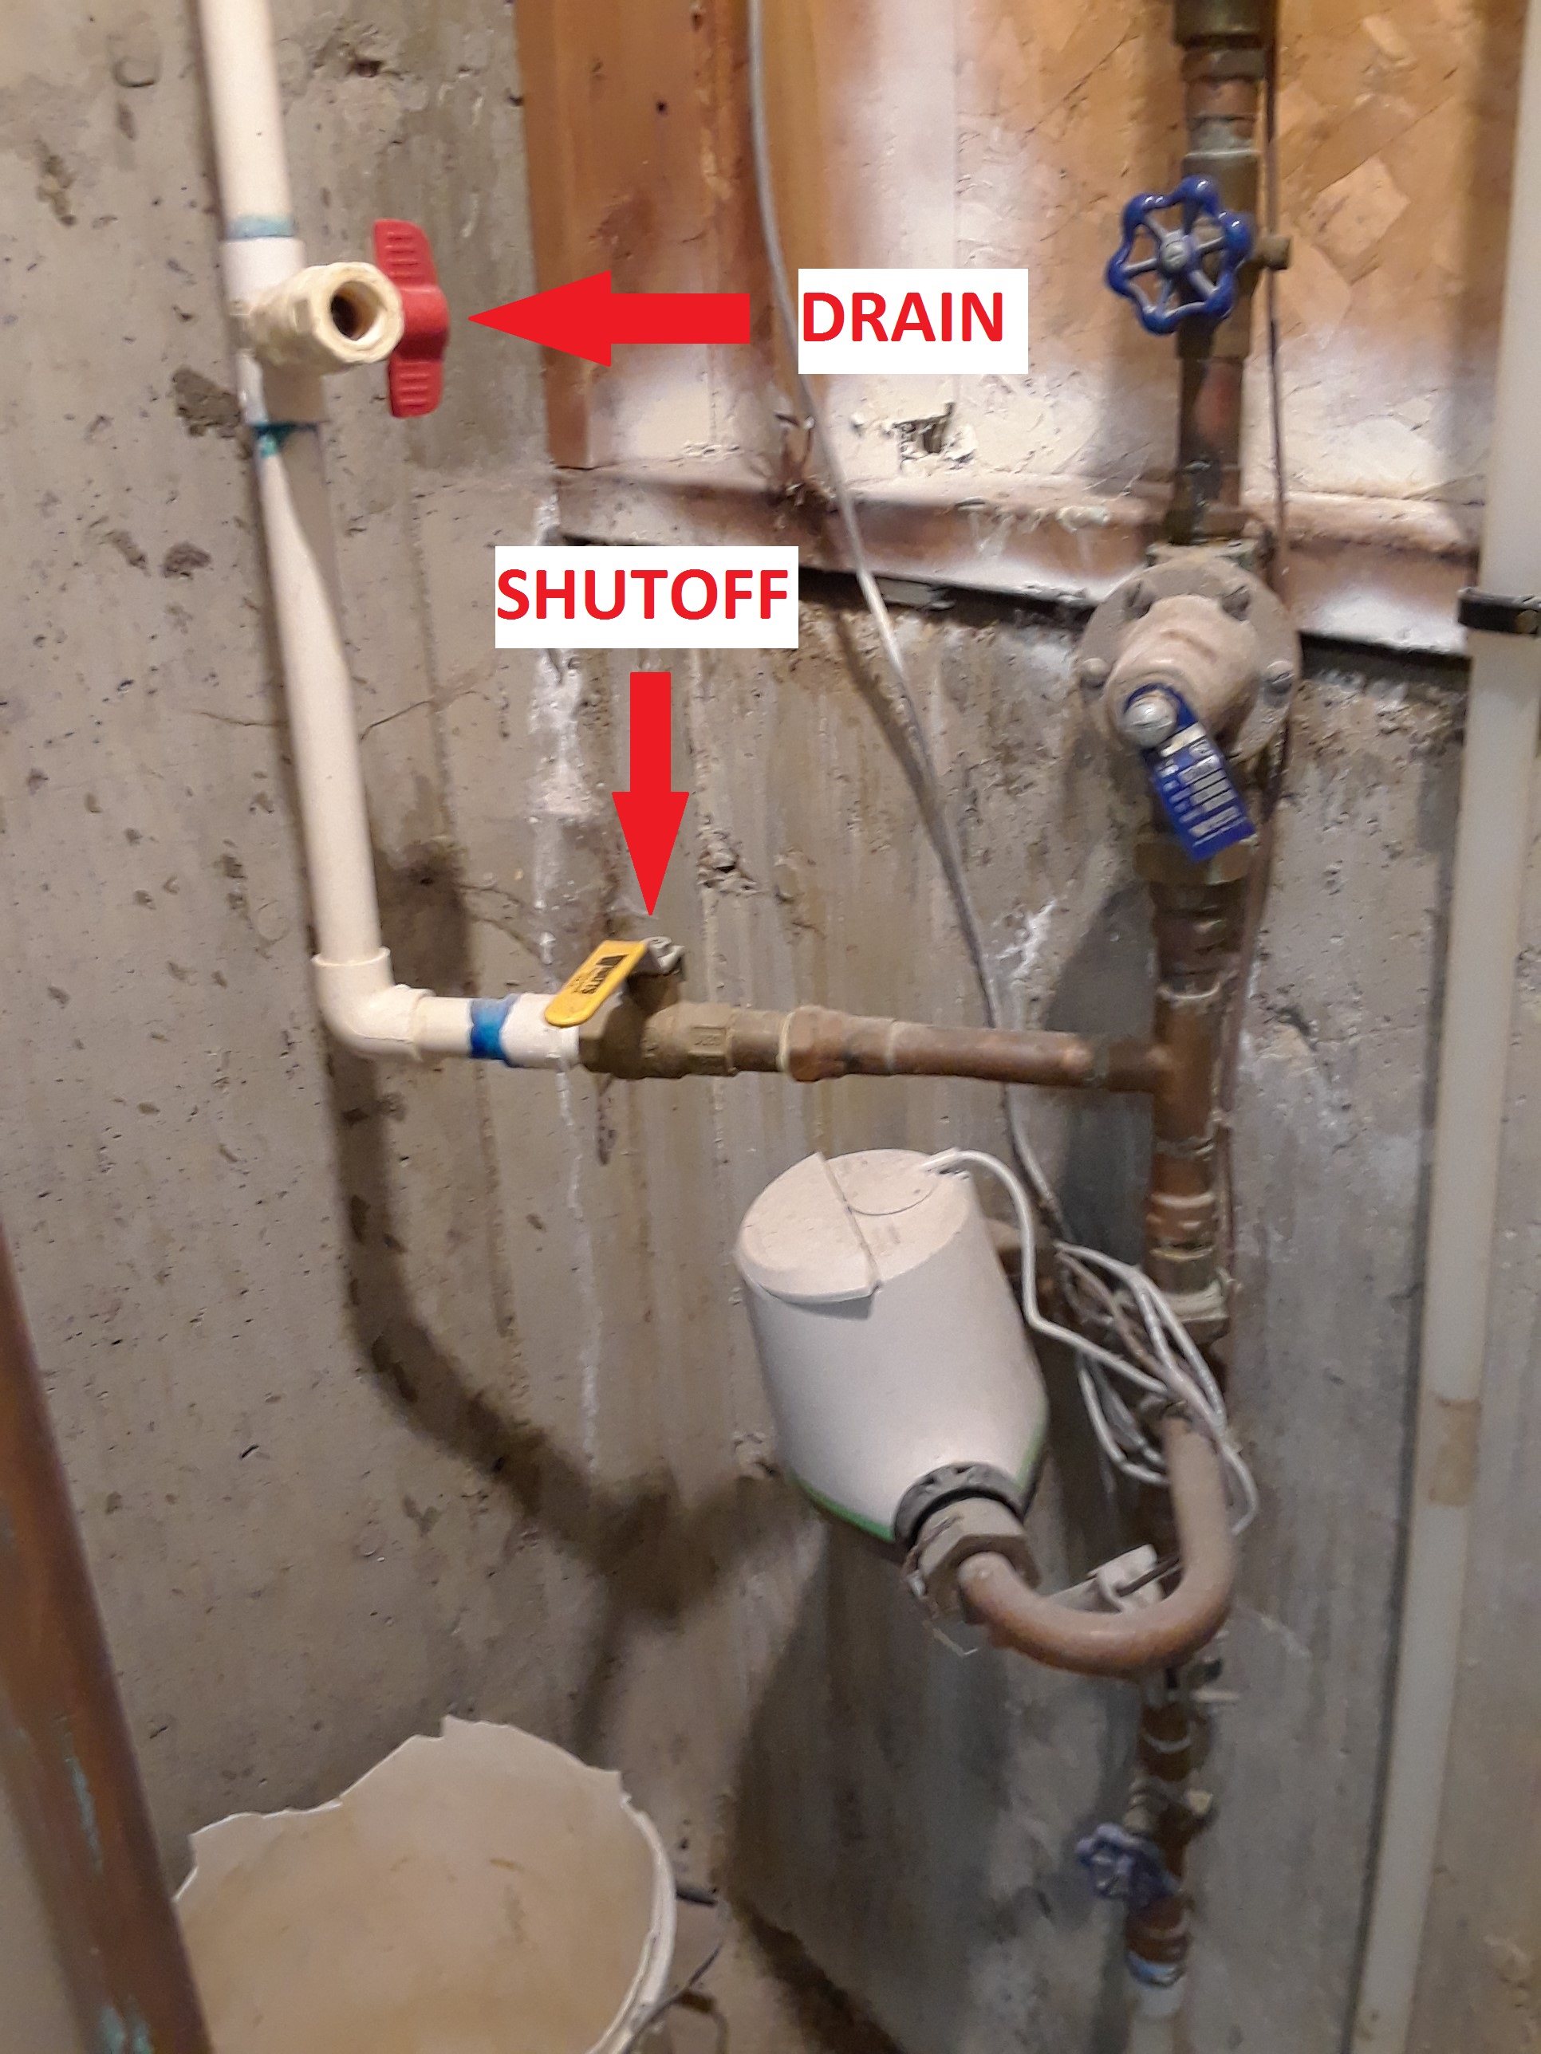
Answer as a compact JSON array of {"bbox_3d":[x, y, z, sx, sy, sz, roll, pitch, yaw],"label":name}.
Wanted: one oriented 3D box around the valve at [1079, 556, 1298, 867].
[{"bbox_3d":[0.150,-0.110,0.644,0.086,0.117,0.142,4,19,18],"label":"valve"}]

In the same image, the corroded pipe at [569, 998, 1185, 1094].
[{"bbox_3d":[0.040,0.009,0.764,0.256,0.034,0.034,3,19,12],"label":"corroded pipe"}]

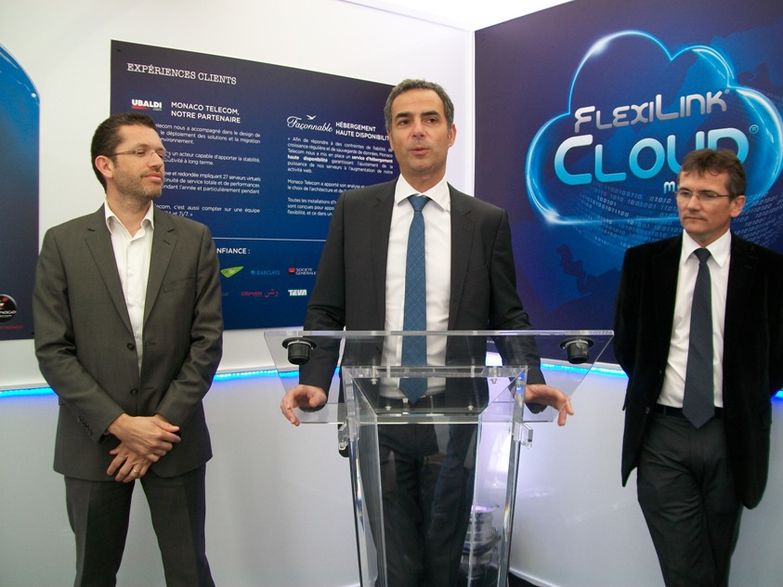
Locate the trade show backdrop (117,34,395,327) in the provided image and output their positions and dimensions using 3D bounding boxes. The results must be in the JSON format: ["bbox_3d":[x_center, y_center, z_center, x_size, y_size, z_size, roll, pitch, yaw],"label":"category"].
[{"bbox_3d":[-0.428,-0.358,2.815,1.210,0.960,0.020,-2,3,-37],"label":"trade show backdrop"}]

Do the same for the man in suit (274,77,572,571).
[{"bbox_3d":[0.078,0.375,1.909,0.660,1.790,0.420,0,3,2],"label":"man in suit"}]

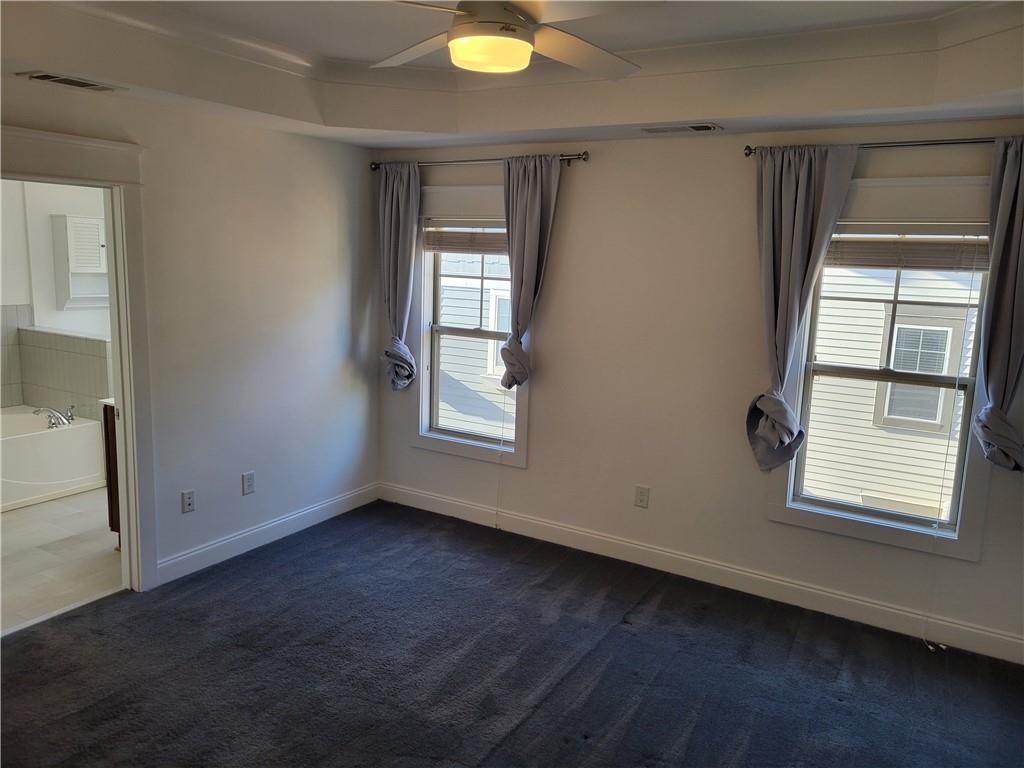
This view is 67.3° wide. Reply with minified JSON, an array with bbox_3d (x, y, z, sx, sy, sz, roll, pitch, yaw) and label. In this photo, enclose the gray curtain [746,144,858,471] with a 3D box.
[{"bbox_3d":[1.358,-0.348,3.749,0.460,1.570,0.170,8,12,31],"label":"gray curtain"}]

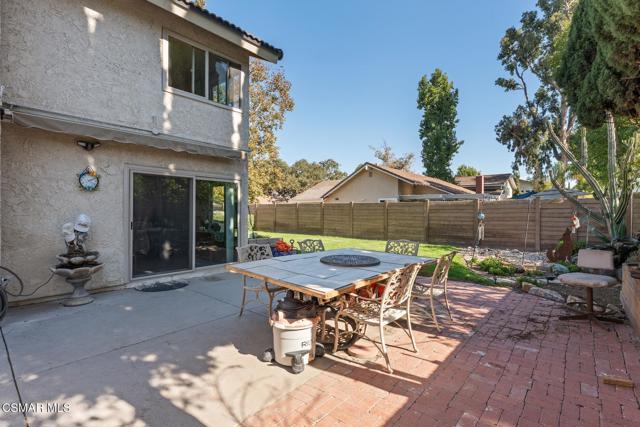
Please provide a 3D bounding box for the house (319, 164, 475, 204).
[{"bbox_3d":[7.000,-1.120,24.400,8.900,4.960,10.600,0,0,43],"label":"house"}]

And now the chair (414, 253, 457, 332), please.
[{"bbox_3d":[1.350,0.910,3.620,0.630,0.900,0.570,0,0,43],"label":"chair"}]

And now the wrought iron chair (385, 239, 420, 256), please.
[{"bbox_3d":[1.260,0.910,4.680,0.570,0.900,0.630,0,0,38],"label":"wrought iron chair"}]

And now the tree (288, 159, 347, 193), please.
[{"bbox_3d":[-0.400,-3.300,42.000,8.500,9.300,8.000,0,0,0],"label":"tree"}]

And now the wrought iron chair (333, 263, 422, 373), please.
[{"bbox_3d":[0.600,0.910,2.800,0.630,0.900,0.570,0,0,43],"label":"wrought iron chair"}]

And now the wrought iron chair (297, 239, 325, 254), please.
[{"bbox_3d":[0.040,0.910,4.700,0.570,0.900,0.630,0,0,-42],"label":"wrought iron chair"}]

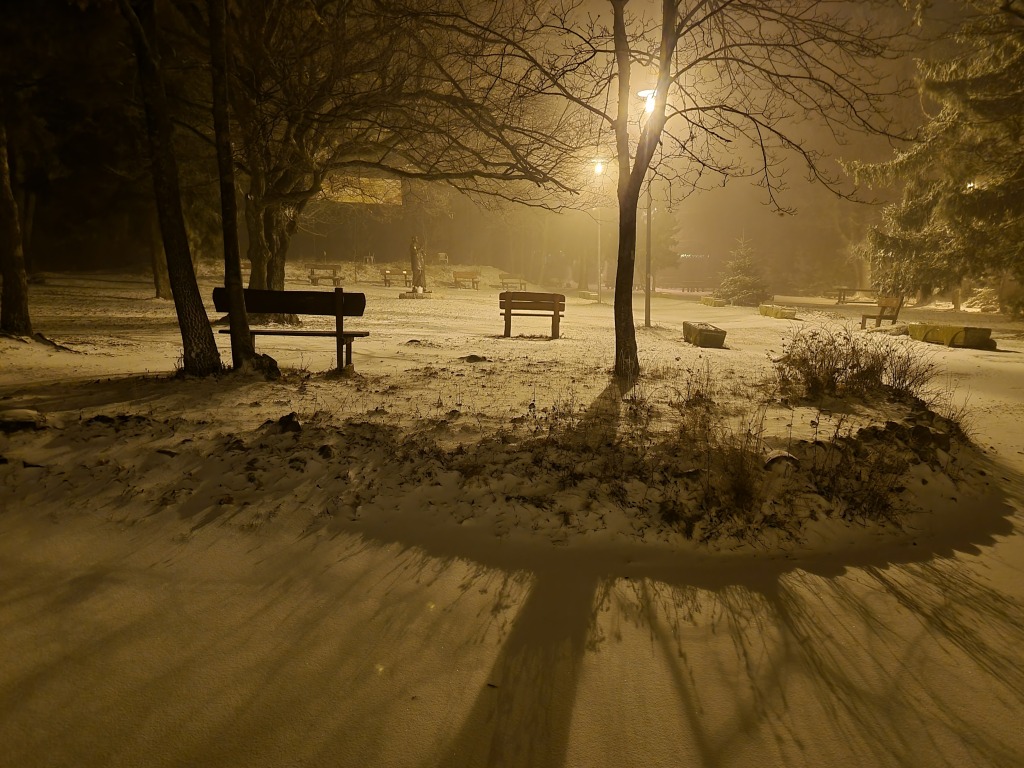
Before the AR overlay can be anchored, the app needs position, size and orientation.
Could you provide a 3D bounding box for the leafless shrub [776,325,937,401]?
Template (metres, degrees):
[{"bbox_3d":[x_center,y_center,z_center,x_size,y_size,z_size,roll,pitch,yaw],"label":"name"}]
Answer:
[{"bbox_3d":[3.586,-0.277,8.047,1.500,0.740,1.100,0,8,0],"label":"leafless shrub"}]

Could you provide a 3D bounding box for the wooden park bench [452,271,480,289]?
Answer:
[{"bbox_3d":[-2.170,-5.068,37.437,1.450,0.880,0.600,-5,10,-33],"label":"wooden park bench"}]

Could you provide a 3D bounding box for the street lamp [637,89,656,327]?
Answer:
[{"bbox_3d":[3.208,-3.966,17.718,0.500,5.350,0.500,0,8,0],"label":"street lamp"}]

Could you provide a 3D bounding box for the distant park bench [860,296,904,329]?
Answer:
[{"bbox_3d":[10.089,-1.970,20.937,0.600,0.890,1.600,1,8,10],"label":"distant park bench"}]

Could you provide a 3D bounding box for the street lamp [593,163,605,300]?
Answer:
[{"bbox_3d":[3.379,-5.795,29.318,0.500,5.350,0.500,0,8,0],"label":"street lamp"}]

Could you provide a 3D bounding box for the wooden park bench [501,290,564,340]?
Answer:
[{"bbox_3d":[0.397,-1.350,15.034,1.280,0.890,0.560,0,8,0],"label":"wooden park bench"}]

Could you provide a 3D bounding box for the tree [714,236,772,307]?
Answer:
[{"bbox_3d":[9.250,-4.505,30.804,2.200,2.750,2.200,0,8,0],"label":"tree"}]

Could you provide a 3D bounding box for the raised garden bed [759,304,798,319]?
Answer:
[{"bbox_3d":[9.209,-2.454,26.417,0.480,0.330,1.900,0,8,0],"label":"raised garden bed"}]

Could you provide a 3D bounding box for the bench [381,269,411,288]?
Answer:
[{"bbox_3d":[-5.732,-5.286,38.436,1.680,0.900,0.600,-6,10,-36],"label":"bench"}]

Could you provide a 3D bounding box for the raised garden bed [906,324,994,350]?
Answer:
[{"bbox_3d":[9.433,-1.076,16.566,0.550,0.410,2.000,0,8,-1],"label":"raised garden bed"}]

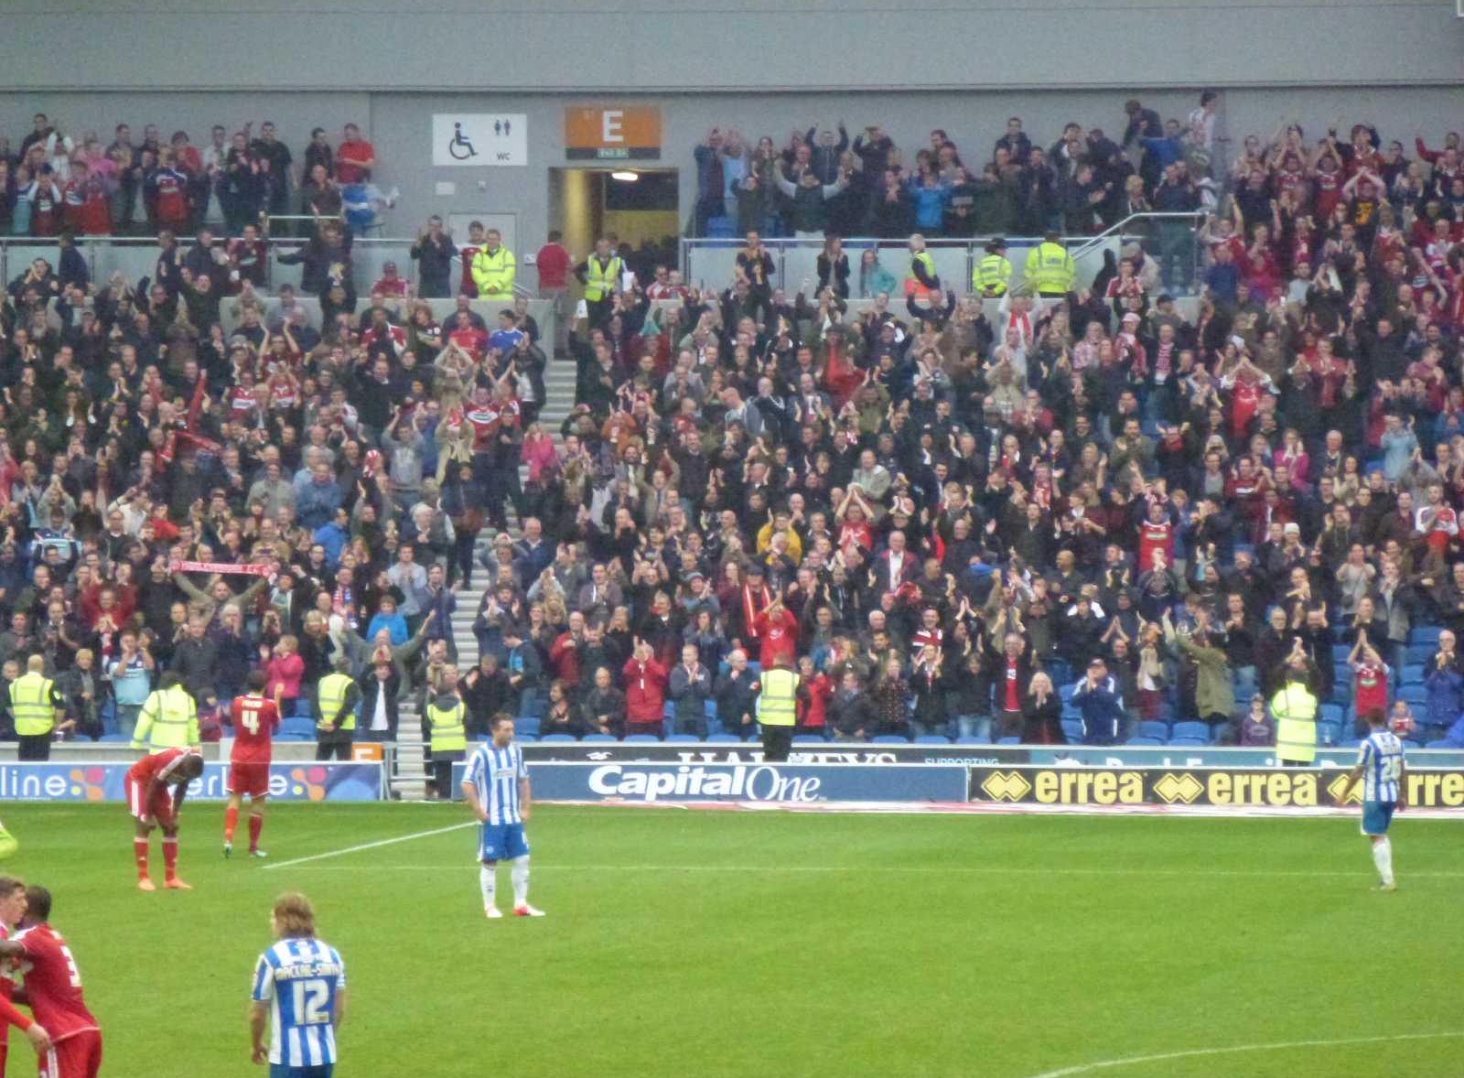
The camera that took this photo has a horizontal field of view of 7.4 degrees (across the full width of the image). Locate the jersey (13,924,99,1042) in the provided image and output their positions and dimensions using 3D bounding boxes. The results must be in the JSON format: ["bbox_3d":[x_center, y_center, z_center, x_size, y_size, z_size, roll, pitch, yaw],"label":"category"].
[{"bbox_3d":[-3.785,2.488,63.000,0.420,0.680,0.500,-16,-7,32],"label":"jersey"}]

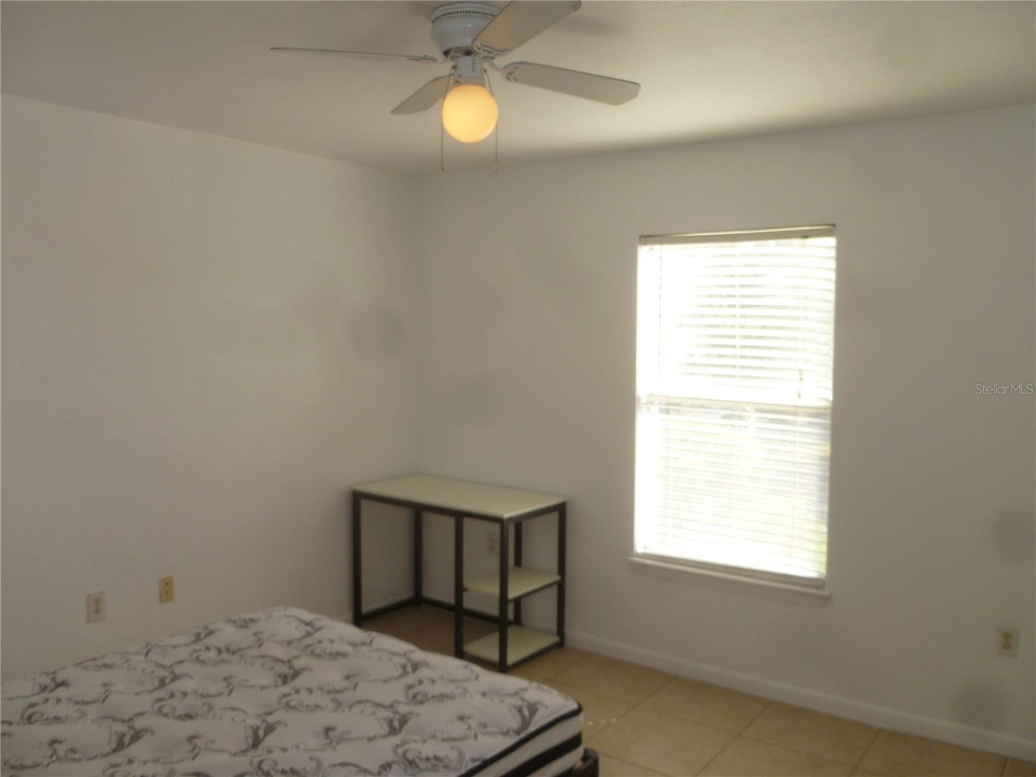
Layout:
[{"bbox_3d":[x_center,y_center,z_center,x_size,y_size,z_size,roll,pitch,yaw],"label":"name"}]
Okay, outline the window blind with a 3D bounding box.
[{"bbox_3d":[0.925,0.066,3.700,0.865,1.475,0.060,4,6,35],"label":"window blind"}]

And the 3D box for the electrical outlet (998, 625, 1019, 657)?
[{"bbox_3d":[1.821,0.939,3.111,0.070,0.114,0.010,4,6,35],"label":"electrical outlet"}]

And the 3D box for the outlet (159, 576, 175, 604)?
[{"bbox_3d":[-1.480,0.848,3.535,0.010,0.112,0.069,4,6,35],"label":"outlet"}]

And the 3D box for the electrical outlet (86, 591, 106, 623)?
[{"bbox_3d":[-1.656,0.855,3.288,0.010,0.115,0.070,4,6,35],"label":"electrical outlet"}]

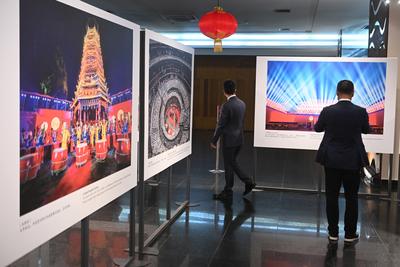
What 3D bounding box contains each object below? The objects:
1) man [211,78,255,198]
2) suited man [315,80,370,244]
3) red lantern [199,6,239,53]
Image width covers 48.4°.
[{"bbox_3d":[0.522,0.097,6.631,0.680,1.750,0.500,5,7,35],"label":"man"},{"bbox_3d":[1.588,0.299,4.930,0.580,1.740,0.450,3,6,13],"label":"suited man"},{"bbox_3d":[0.283,-1.606,6.800,0.589,0.719,0.589,2,6,0],"label":"red lantern"}]

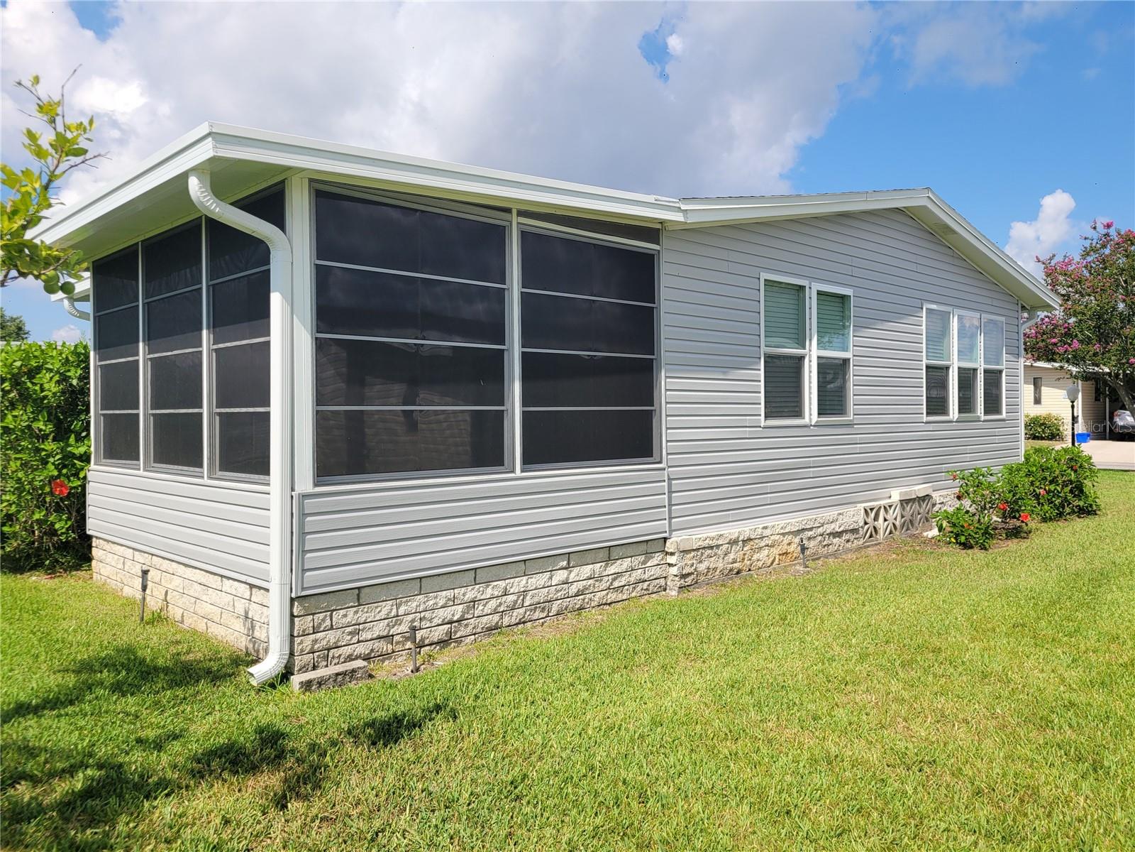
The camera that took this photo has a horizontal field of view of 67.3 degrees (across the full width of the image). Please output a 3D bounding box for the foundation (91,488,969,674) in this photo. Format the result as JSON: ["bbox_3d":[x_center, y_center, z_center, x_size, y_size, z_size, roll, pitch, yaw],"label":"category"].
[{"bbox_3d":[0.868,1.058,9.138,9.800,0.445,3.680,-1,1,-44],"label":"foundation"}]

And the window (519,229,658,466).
[{"bbox_3d":[0.199,-0.518,6.074,1.415,1.620,0.080,-1,1,-44],"label":"window"}]

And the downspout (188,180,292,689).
[{"bbox_3d":[-1.648,0.031,4.321,0.480,2.605,0.105,-1,1,-44],"label":"downspout"}]

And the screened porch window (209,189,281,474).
[{"bbox_3d":[-1.859,-0.472,4.887,0.080,1.575,1.050,-1,1,-44],"label":"screened porch window"}]

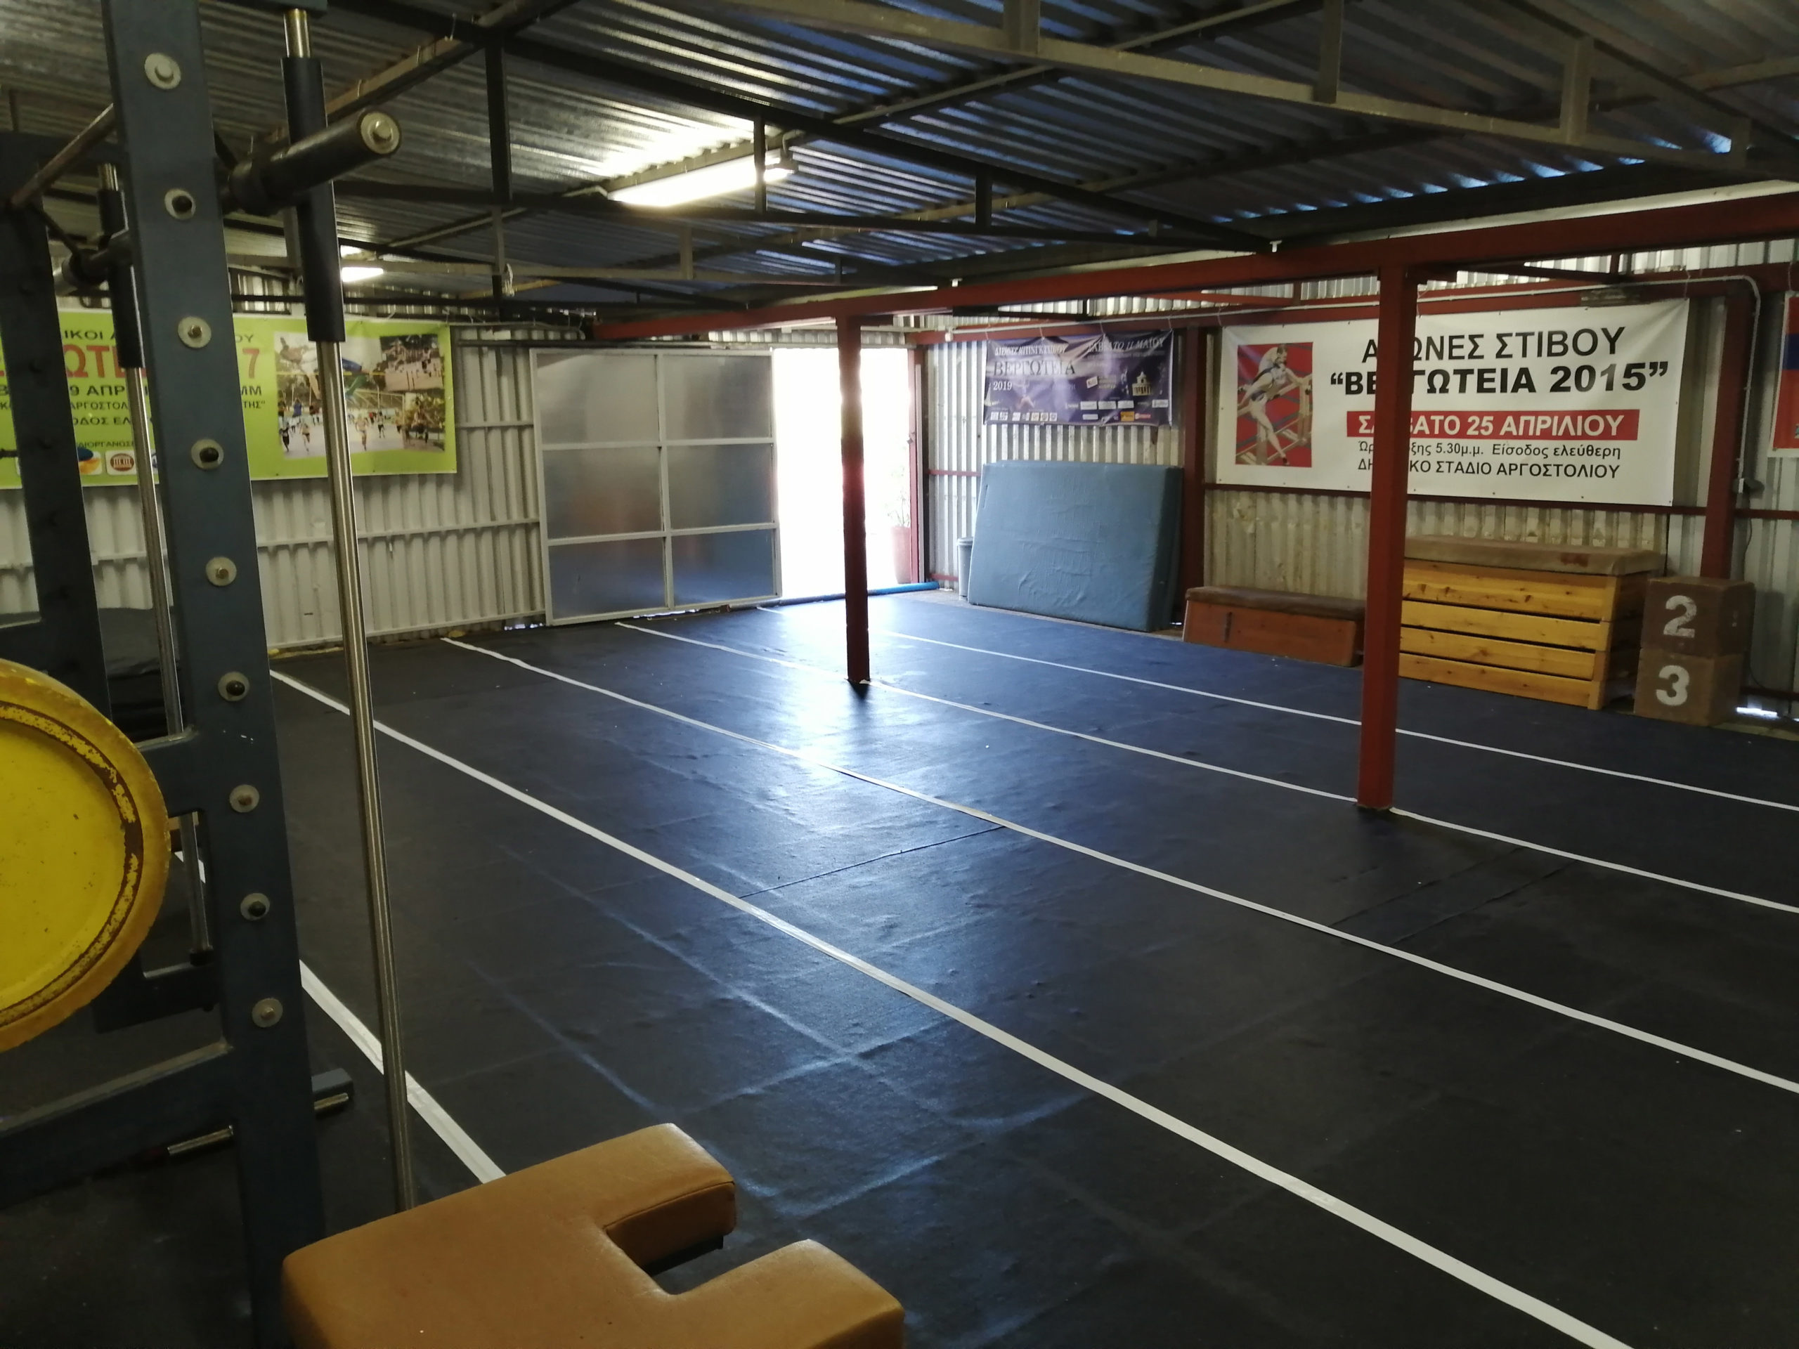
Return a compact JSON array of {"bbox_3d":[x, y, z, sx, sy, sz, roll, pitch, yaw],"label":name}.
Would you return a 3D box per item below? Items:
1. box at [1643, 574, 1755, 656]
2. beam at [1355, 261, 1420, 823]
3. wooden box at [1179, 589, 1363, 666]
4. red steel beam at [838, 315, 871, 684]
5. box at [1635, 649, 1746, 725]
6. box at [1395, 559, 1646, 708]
[{"bbox_3d":[3.936,-0.289,6.912,0.325,0.335,0.354,-9,14,-33],"label":"box"},{"bbox_3d":[1.876,-0.497,5.399,0.098,2.070,0.092,-10,14,-37],"label":"beam"},{"bbox_3d":[2.430,-0.321,8.882,0.377,0.340,1.282,-10,14,-37],"label":"wooden box"},{"bbox_3d":[-0.253,-0.991,8.064,0.098,2.076,0.092,-10,14,-37],"label":"red steel beam"},{"bbox_3d":[3.938,0.037,6.978,0.325,0.325,0.356,-9,14,-33],"label":"box"},{"bbox_3d":[3.333,-0.302,7.710,0.443,0.728,1.337,-10,14,-37],"label":"box"}]

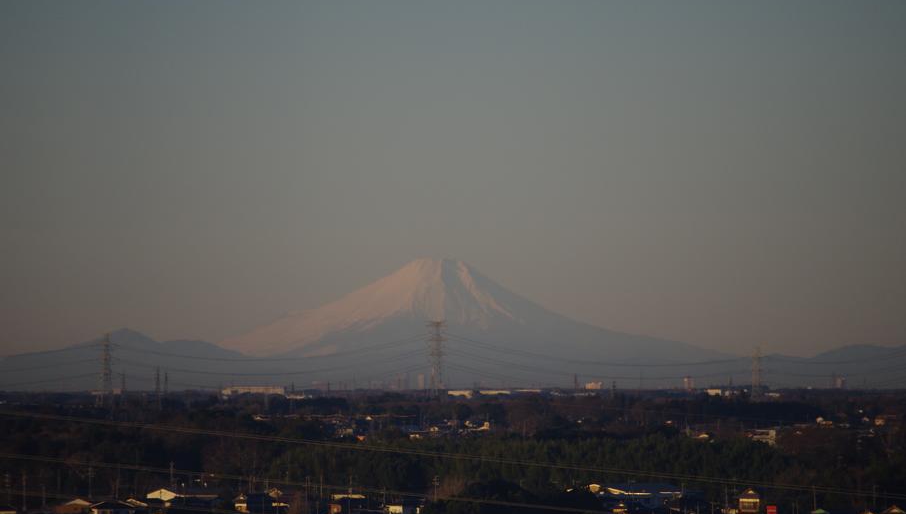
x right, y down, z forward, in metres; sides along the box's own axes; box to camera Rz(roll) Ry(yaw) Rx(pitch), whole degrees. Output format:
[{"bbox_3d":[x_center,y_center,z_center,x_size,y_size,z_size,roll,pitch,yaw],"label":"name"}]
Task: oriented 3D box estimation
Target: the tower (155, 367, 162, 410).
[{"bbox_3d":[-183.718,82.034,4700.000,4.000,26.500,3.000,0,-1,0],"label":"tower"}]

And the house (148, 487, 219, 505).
[{"bbox_3d":[-69.294,61.865,1930.000,18.000,6.000,10.000,0,-1,10],"label":"house"}]

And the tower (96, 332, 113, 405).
[{"bbox_3d":[-254.410,82.857,5500.000,12.000,54.500,11.000,0,-1,0],"label":"tower"}]

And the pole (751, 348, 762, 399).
[{"bbox_3d":[253.786,96.163,6300.000,11.000,45.000,10.000,0,-1,0],"label":"pole"}]

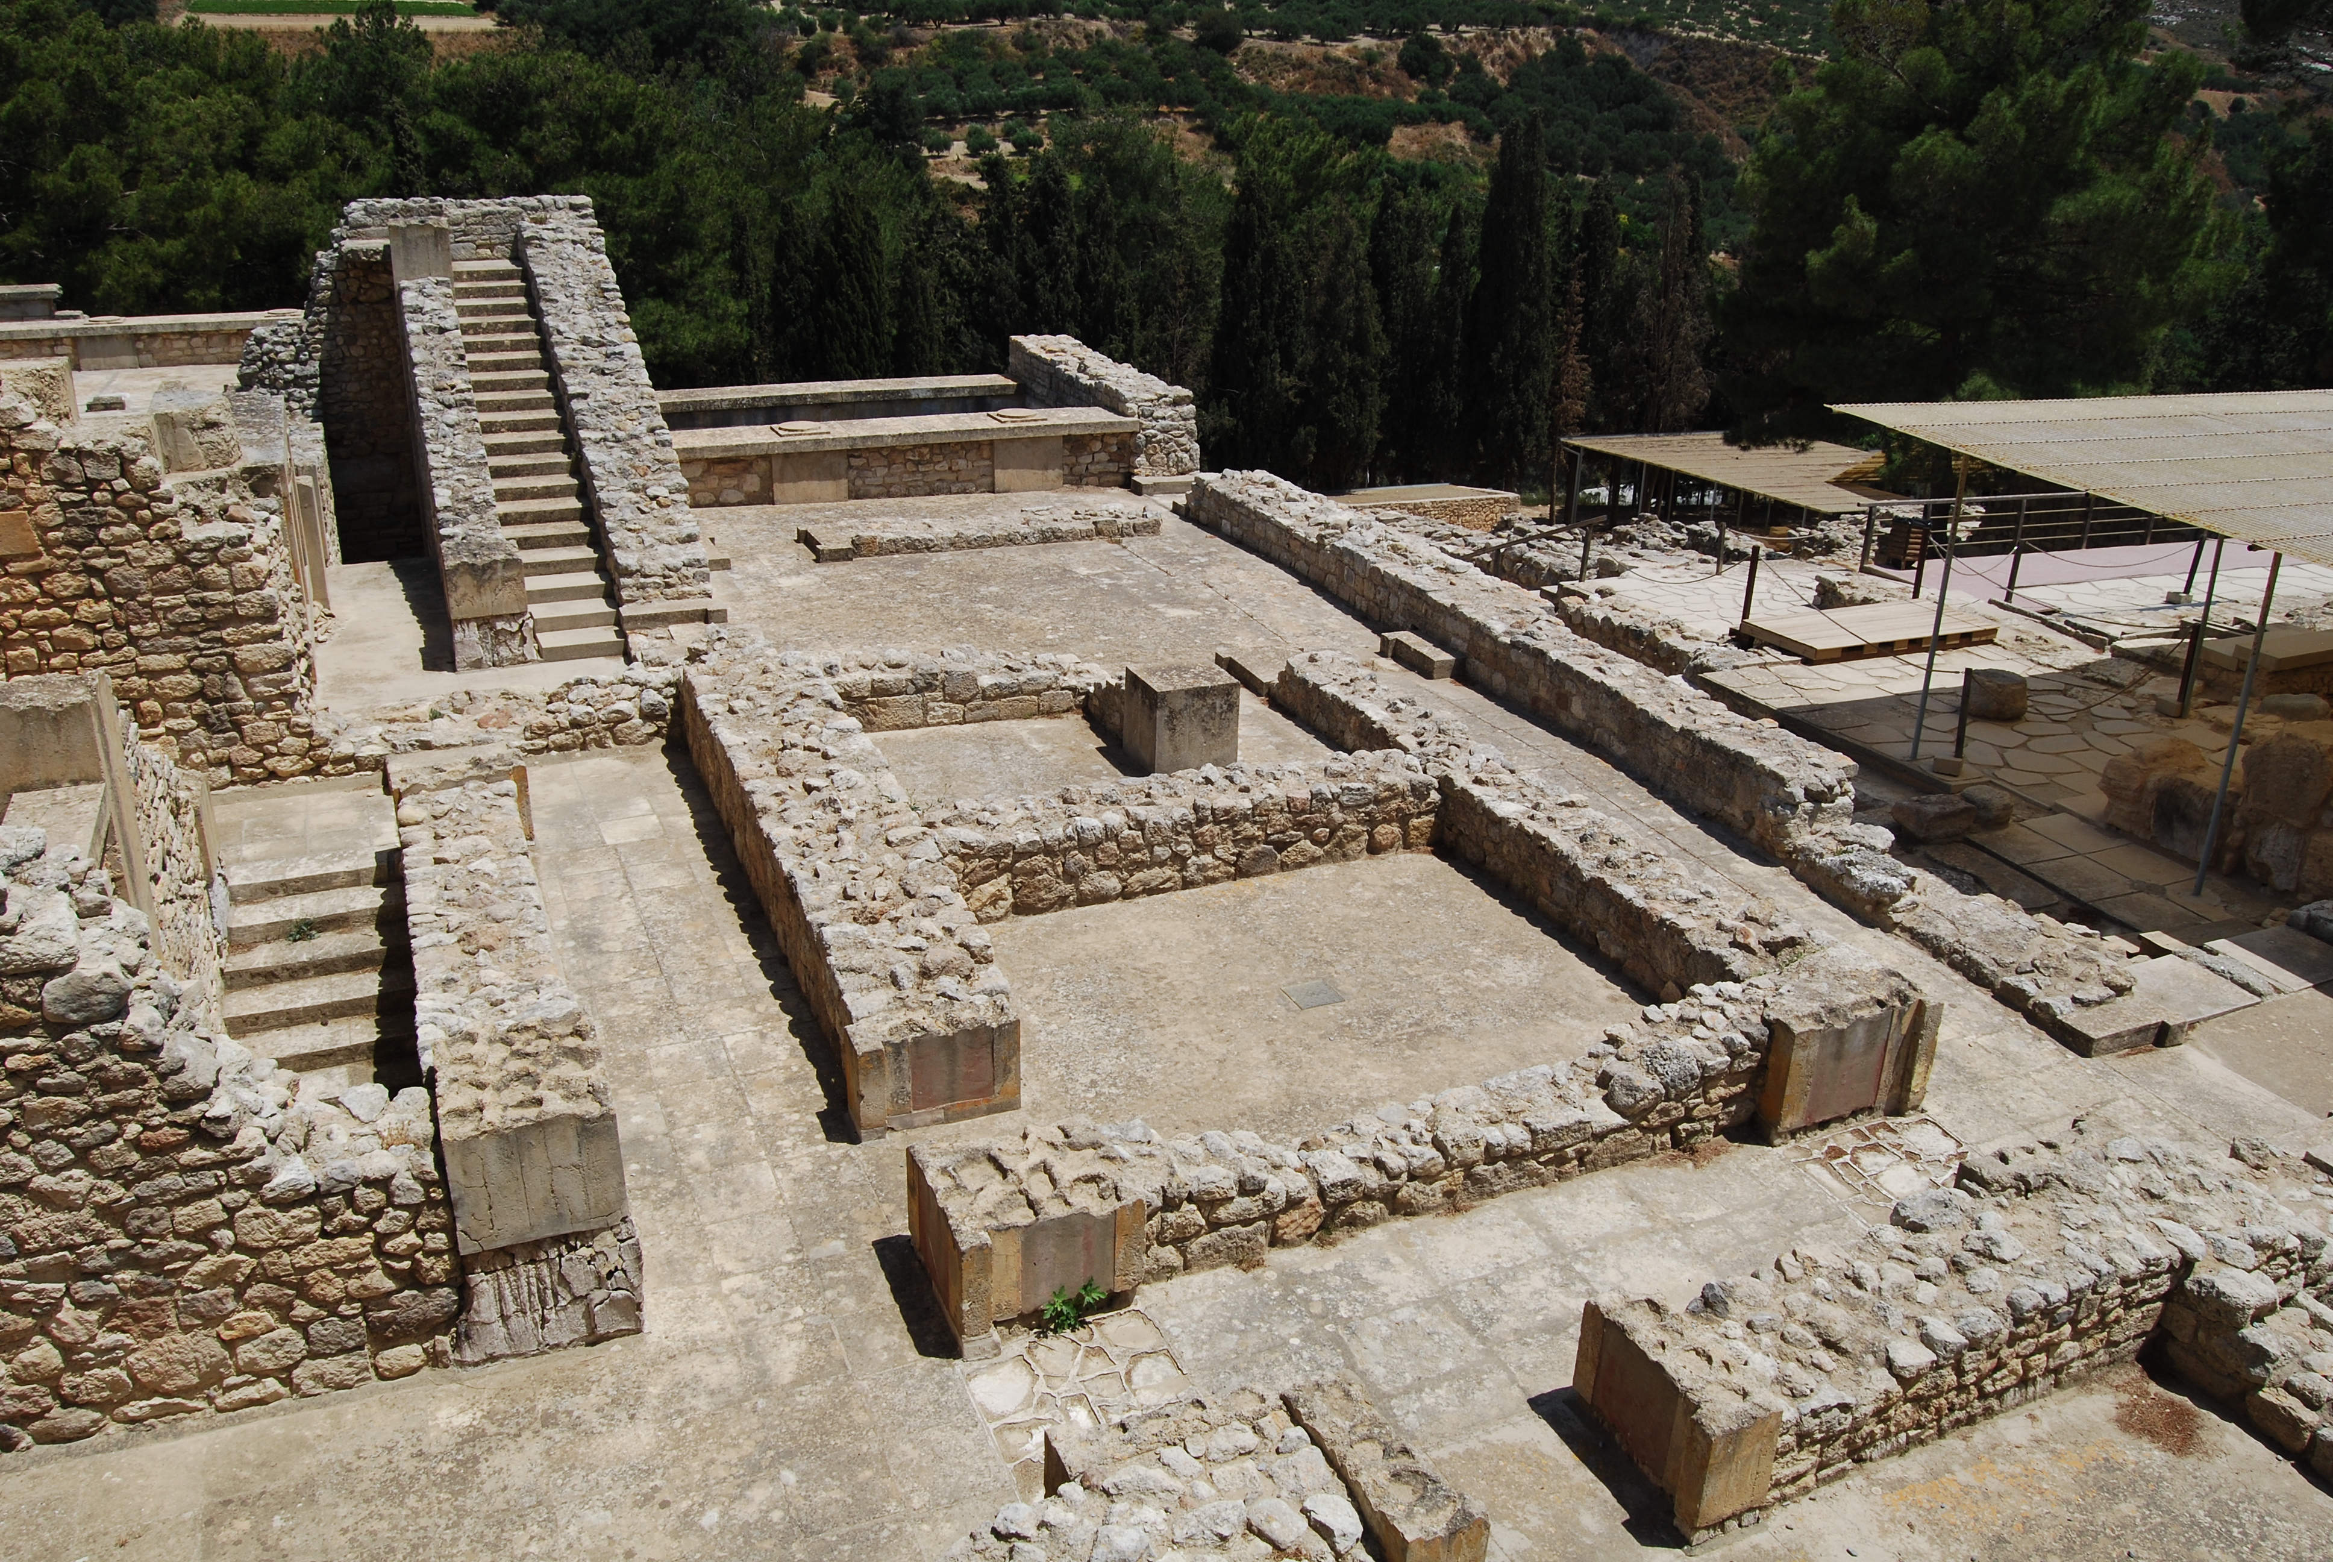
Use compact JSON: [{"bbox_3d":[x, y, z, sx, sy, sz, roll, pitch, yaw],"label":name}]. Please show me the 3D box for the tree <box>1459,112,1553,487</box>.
[{"bbox_3d":[9.116,-12.584,46.477,2.348,9.629,2.348,0,20,0],"label":"tree"}]

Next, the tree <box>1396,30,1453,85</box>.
[{"bbox_3d":[35.065,-98.215,238.169,7.434,7.679,7.434,0,20,0],"label":"tree"}]

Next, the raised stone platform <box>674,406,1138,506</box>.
[{"bbox_3d":[-4.142,-4.808,26.061,7.448,0.882,1.593,-8,22,-21],"label":"raised stone platform"}]

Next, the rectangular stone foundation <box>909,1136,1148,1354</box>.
[{"bbox_3d":[-0.644,2.028,7.965,0.852,0.524,0.880,-8,22,-21],"label":"rectangular stone foundation"}]

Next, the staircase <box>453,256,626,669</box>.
[{"bbox_3d":[-7.786,-4.192,21.350,0.795,3.390,8.586,-8,22,-22],"label":"staircase"}]

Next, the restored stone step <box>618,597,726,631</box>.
[{"bbox_3d":[-5.356,-1.809,18.916,1.075,0.132,0.588,-8,22,-22],"label":"restored stone step"}]

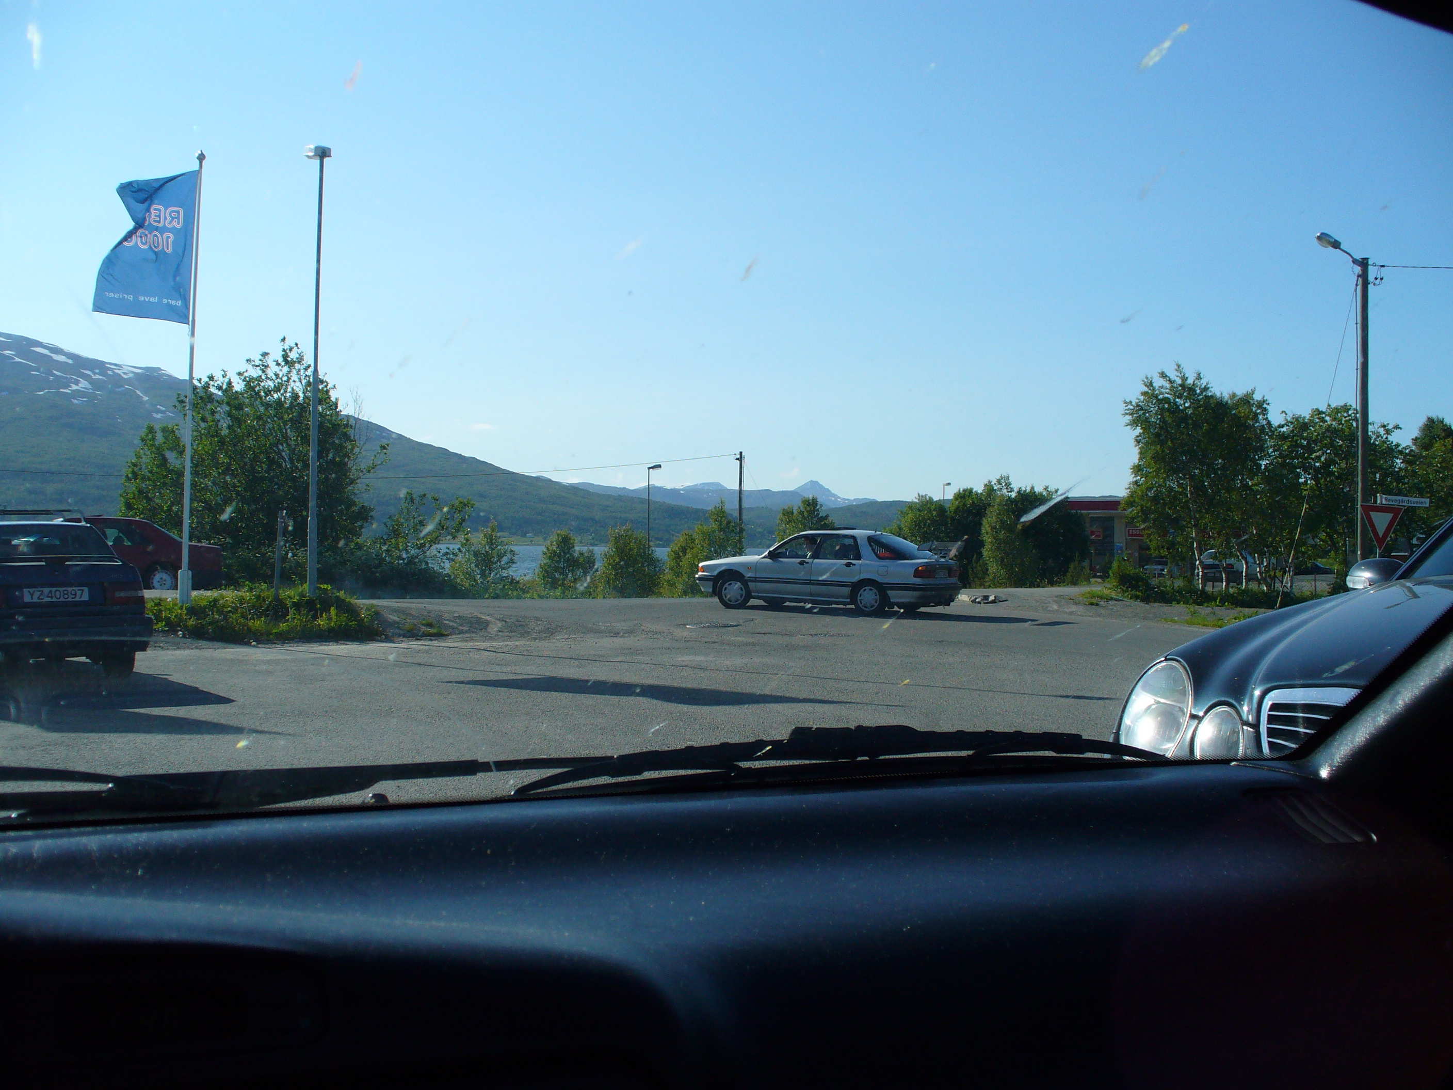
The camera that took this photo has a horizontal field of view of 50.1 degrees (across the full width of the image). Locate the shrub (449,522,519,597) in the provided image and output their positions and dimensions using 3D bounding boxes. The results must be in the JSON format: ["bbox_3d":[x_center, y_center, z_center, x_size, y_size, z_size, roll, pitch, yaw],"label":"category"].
[{"bbox_3d":[-4.869,0.285,31.200,1.450,1.550,1.300,1,0,0],"label":"shrub"}]

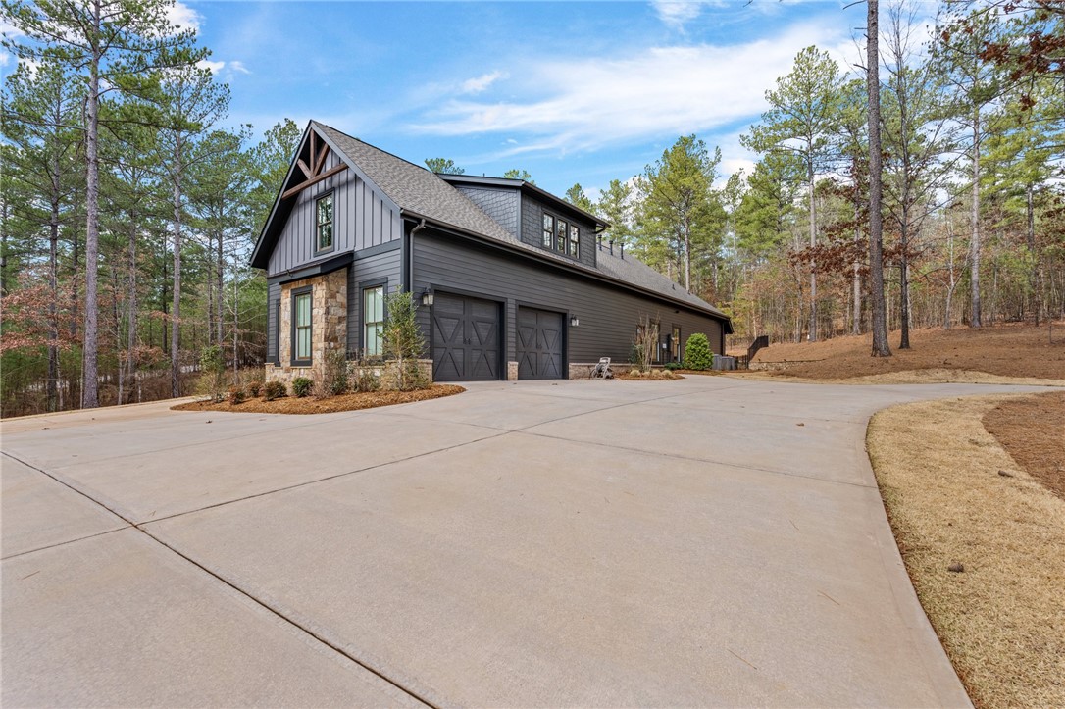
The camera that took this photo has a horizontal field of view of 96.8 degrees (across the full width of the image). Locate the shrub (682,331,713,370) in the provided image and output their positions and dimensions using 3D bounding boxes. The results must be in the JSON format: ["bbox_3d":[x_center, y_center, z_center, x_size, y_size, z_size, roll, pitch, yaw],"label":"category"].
[{"bbox_3d":[8.523,-0.152,24.400,1.500,2.000,1.500,-2,-3,39],"label":"shrub"}]

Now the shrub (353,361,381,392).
[{"bbox_3d":[-4.087,0.558,11.700,0.660,0.760,0.660,-2,-3,39],"label":"shrub"}]

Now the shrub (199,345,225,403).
[{"bbox_3d":[-8.663,0.531,12.800,0.720,1.530,0.720,-2,-3,39],"label":"shrub"}]

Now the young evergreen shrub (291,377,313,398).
[{"bbox_3d":[-6.200,0.895,12.700,0.570,0.570,0.570,-2,-3,39],"label":"young evergreen shrub"}]

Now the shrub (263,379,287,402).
[{"bbox_3d":[-6.965,0.955,12.800,0.620,0.580,0.620,-2,-3,39],"label":"shrub"}]

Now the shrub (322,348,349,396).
[{"bbox_3d":[-5.071,0.455,12.200,0.680,1.260,0.680,-2,-3,39],"label":"shrub"}]

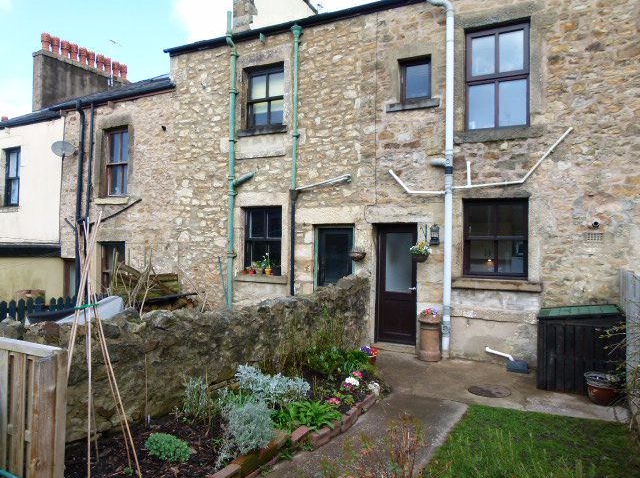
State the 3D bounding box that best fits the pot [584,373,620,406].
[{"bbox_3d":[3.333,1.785,5.441,0.380,0.290,0.380,1,0,25],"label":"pot"}]

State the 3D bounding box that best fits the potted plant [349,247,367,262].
[{"bbox_3d":[0.656,0.274,8.017,0.300,0.240,0.280,1,0,25],"label":"potted plant"}]

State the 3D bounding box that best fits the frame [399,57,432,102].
[{"bbox_3d":[1.688,-2.761,8.012,0.570,0.740,0.100,1,0,25],"label":"frame"}]

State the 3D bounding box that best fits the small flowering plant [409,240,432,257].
[{"bbox_3d":[1.647,0.180,7.550,0.360,0.320,0.330,1,0,25],"label":"small flowering plant"}]

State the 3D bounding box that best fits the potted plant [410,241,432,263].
[{"bbox_3d":[1.650,0.216,7.514,0.350,0.340,0.340,1,0,25],"label":"potted plant"}]

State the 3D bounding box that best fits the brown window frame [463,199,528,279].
[{"bbox_3d":[2.835,0.003,7.446,1.000,1.280,0.100,1,0,25],"label":"brown window frame"}]

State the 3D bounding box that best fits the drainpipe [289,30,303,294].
[{"bbox_3d":[-0.476,-1.270,8.697,0.190,5.500,0.170,1,0,25],"label":"drainpipe"}]

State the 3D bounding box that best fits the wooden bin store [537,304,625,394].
[{"bbox_3d":[3.398,1.420,6.082,0.950,1.030,0.700,1,0,29],"label":"wooden bin store"}]

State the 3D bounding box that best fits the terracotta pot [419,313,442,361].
[{"bbox_3d":[1.822,1.631,7.630,0.380,0.700,0.380,1,0,24],"label":"terracotta pot"}]

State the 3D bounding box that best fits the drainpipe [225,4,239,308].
[{"bbox_3d":[-1.791,-1.378,9.299,0.170,6.351,0.250,1,0,25],"label":"drainpipe"}]

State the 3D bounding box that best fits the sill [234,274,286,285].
[{"bbox_3d":[-1.127,0.785,9.130,1.192,0.140,0.180,1,0,25],"label":"sill"}]

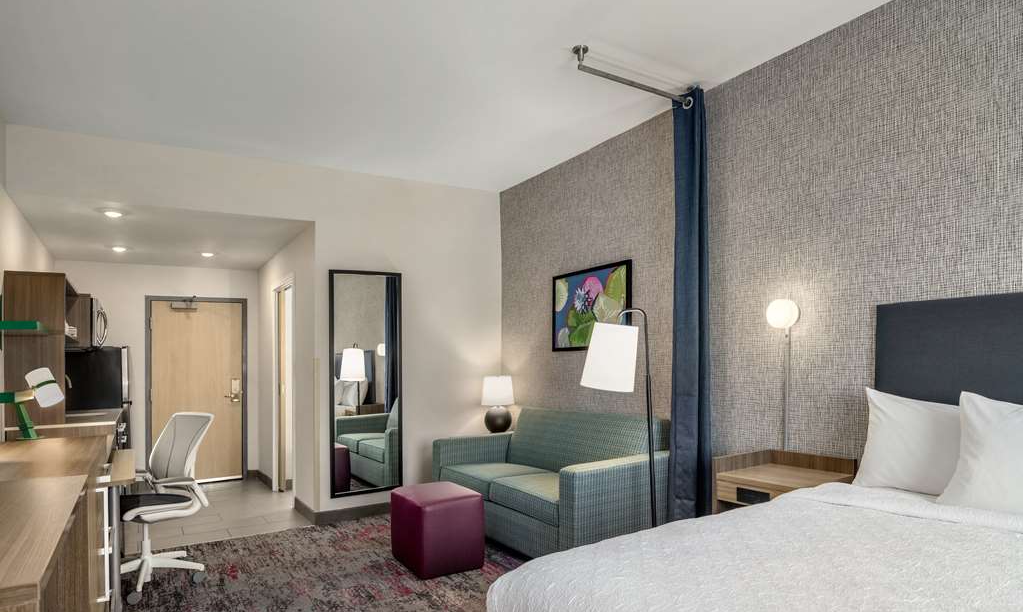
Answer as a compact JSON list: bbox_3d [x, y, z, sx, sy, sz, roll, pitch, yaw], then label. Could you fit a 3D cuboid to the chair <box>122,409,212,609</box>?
[{"bbox_3d":[-2.179,1.188,3.482,0.640,0.990,0.620,-3,-3,30],"label":"chair"}]

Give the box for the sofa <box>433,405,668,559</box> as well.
[{"bbox_3d":[0.197,1.258,4.286,0.830,0.875,1.900,1,-3,-33],"label":"sofa"}]

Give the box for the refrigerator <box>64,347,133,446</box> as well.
[{"bbox_3d":[-4.131,1.185,5.614,0.640,1.510,0.600,1,-3,-33],"label":"refrigerator"}]

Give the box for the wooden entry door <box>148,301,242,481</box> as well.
[{"bbox_3d":[-3.547,0.984,6.448,0.905,2.030,0.050,1,-3,-33],"label":"wooden entry door"}]

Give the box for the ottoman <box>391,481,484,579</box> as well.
[{"bbox_3d":[-0.471,1.432,3.667,0.425,0.445,0.460,1,-3,-35],"label":"ottoman"}]

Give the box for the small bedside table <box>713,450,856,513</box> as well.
[{"bbox_3d":[1.370,1.146,2.847,0.450,0.760,0.490,1,-3,-33],"label":"small bedside table"}]

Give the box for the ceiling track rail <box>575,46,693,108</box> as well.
[{"bbox_3d":[0.722,-1.290,3.253,0.950,0.115,0.080,1,-3,-33],"label":"ceiling track rail"}]

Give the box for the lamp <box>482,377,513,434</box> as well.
[{"bbox_3d":[-0.119,0.917,5.263,0.300,0.540,0.300,-1,-3,0],"label":"lamp"}]

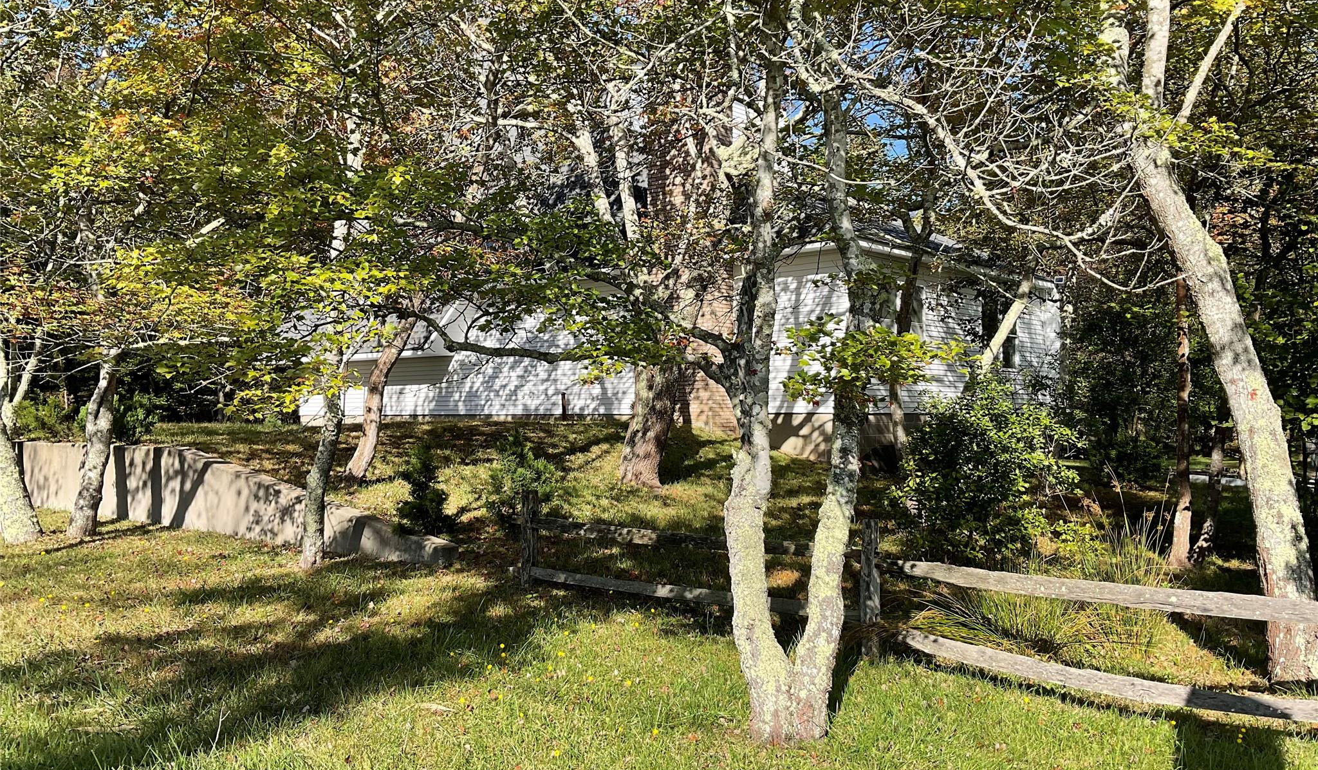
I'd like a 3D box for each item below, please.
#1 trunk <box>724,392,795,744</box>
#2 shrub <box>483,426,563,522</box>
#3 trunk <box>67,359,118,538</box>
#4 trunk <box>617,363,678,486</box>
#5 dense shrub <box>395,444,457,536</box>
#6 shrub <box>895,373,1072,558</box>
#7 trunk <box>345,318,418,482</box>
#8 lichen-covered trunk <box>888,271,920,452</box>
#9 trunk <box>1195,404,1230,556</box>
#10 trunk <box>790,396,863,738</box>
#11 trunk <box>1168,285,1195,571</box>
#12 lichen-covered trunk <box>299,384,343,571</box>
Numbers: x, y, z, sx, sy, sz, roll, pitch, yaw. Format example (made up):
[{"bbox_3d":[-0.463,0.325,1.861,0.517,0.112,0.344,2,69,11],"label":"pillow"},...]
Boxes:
[{"bbox_3d":[0.475,0.861,5.200,0.335,1.658,0.270,0,-1,0],"label":"trunk"},{"bbox_3d":[-1.447,0.952,11.800,0.801,0.996,0.780,0,-2,0],"label":"shrub"},{"bbox_3d":[-6.931,0.774,13.500,0.629,2.191,0.420,0,-1,0],"label":"trunk"},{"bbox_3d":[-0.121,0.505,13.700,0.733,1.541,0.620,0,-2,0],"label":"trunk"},{"bbox_3d":[-2.503,1.126,11.900,0.657,0.986,0.620,0,-2,0],"label":"dense shrub"},{"bbox_3d":[3.311,0.856,11.200,1.870,1.891,1.700,0,-1,0],"label":"shrub"},{"bbox_3d":[-3.589,0.185,14.200,0.933,2.115,0.450,0,-2,0],"label":"trunk"},{"bbox_3d":[3.477,-0.227,15.700,0.469,2.811,0.300,0,-1,0],"label":"lichen-covered trunk"},{"bbox_3d":[5.759,1.030,11.500,0.375,1.598,0.260,0,-1,0],"label":"trunk"},{"bbox_3d":[0.793,0.862,5.220,0.346,1.621,0.270,0,-1,0],"label":"trunk"},{"bbox_3d":[5.111,0.368,10.800,0.260,2.845,0.240,0,-2,0],"label":"trunk"},{"bbox_3d":[-3.283,0.922,10.750,0.421,1.774,0.300,0,-1,0],"label":"lichen-covered trunk"}]

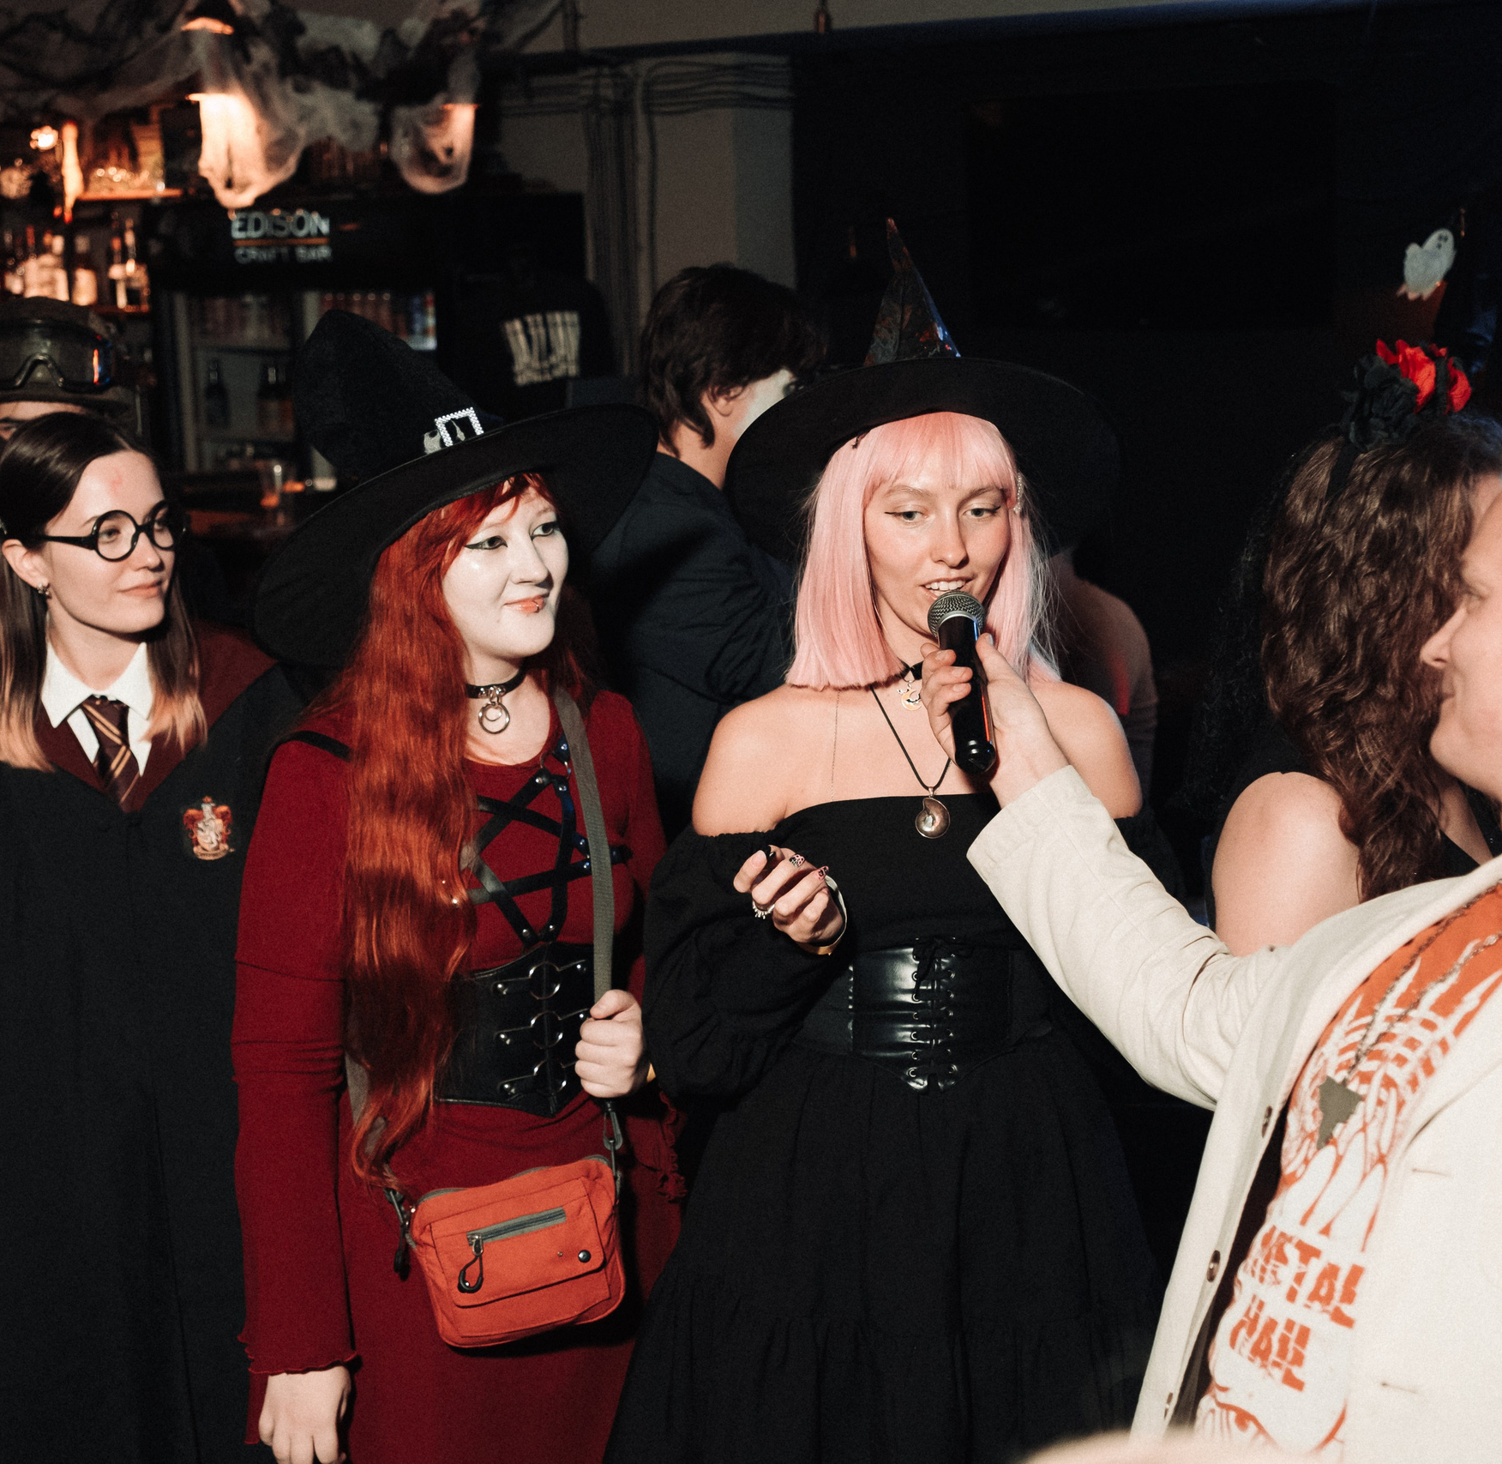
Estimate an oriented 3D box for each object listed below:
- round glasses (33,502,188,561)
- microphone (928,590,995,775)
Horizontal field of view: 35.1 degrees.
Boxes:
[{"bbox_3d":[-0.666,-0.205,2.414,0.145,0.055,0.140,4,14,31],"label":"round glasses"},{"bbox_3d":[0.184,-0.046,2.041,0.051,0.051,0.210,-8,41,5],"label":"microphone"}]

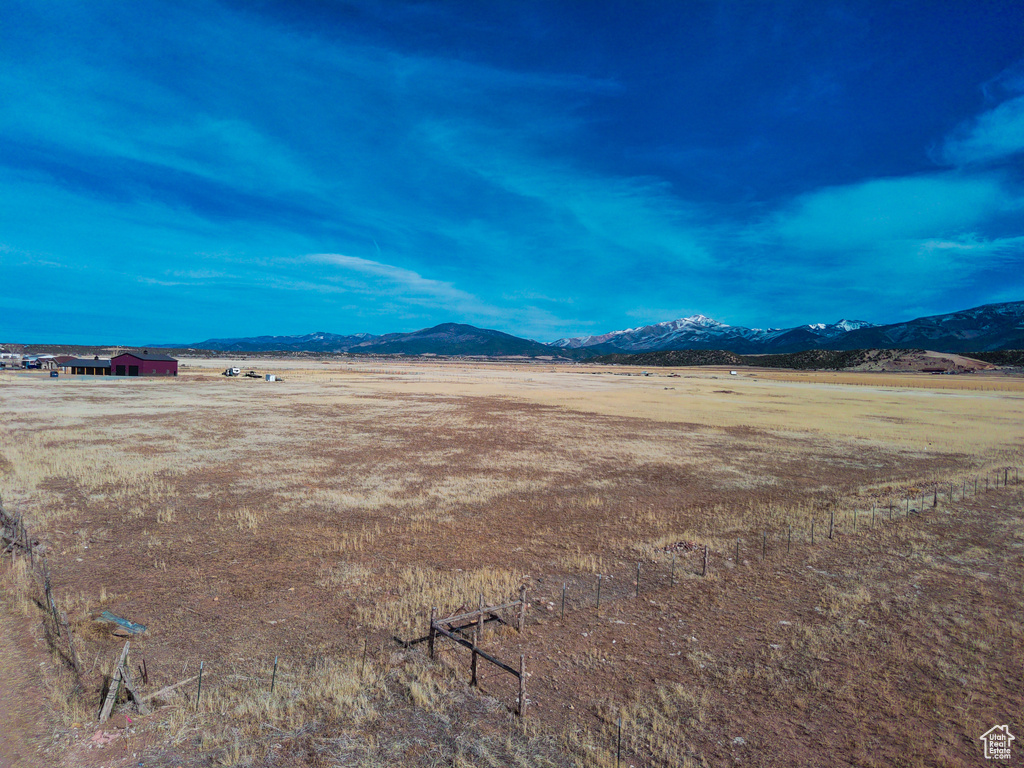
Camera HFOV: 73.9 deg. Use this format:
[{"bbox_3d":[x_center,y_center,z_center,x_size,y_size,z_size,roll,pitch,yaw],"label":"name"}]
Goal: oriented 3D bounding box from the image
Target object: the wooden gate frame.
[{"bbox_3d":[-1.154,7.843,20.730,3.180,1.620,5.630,1,2,1],"label":"wooden gate frame"}]

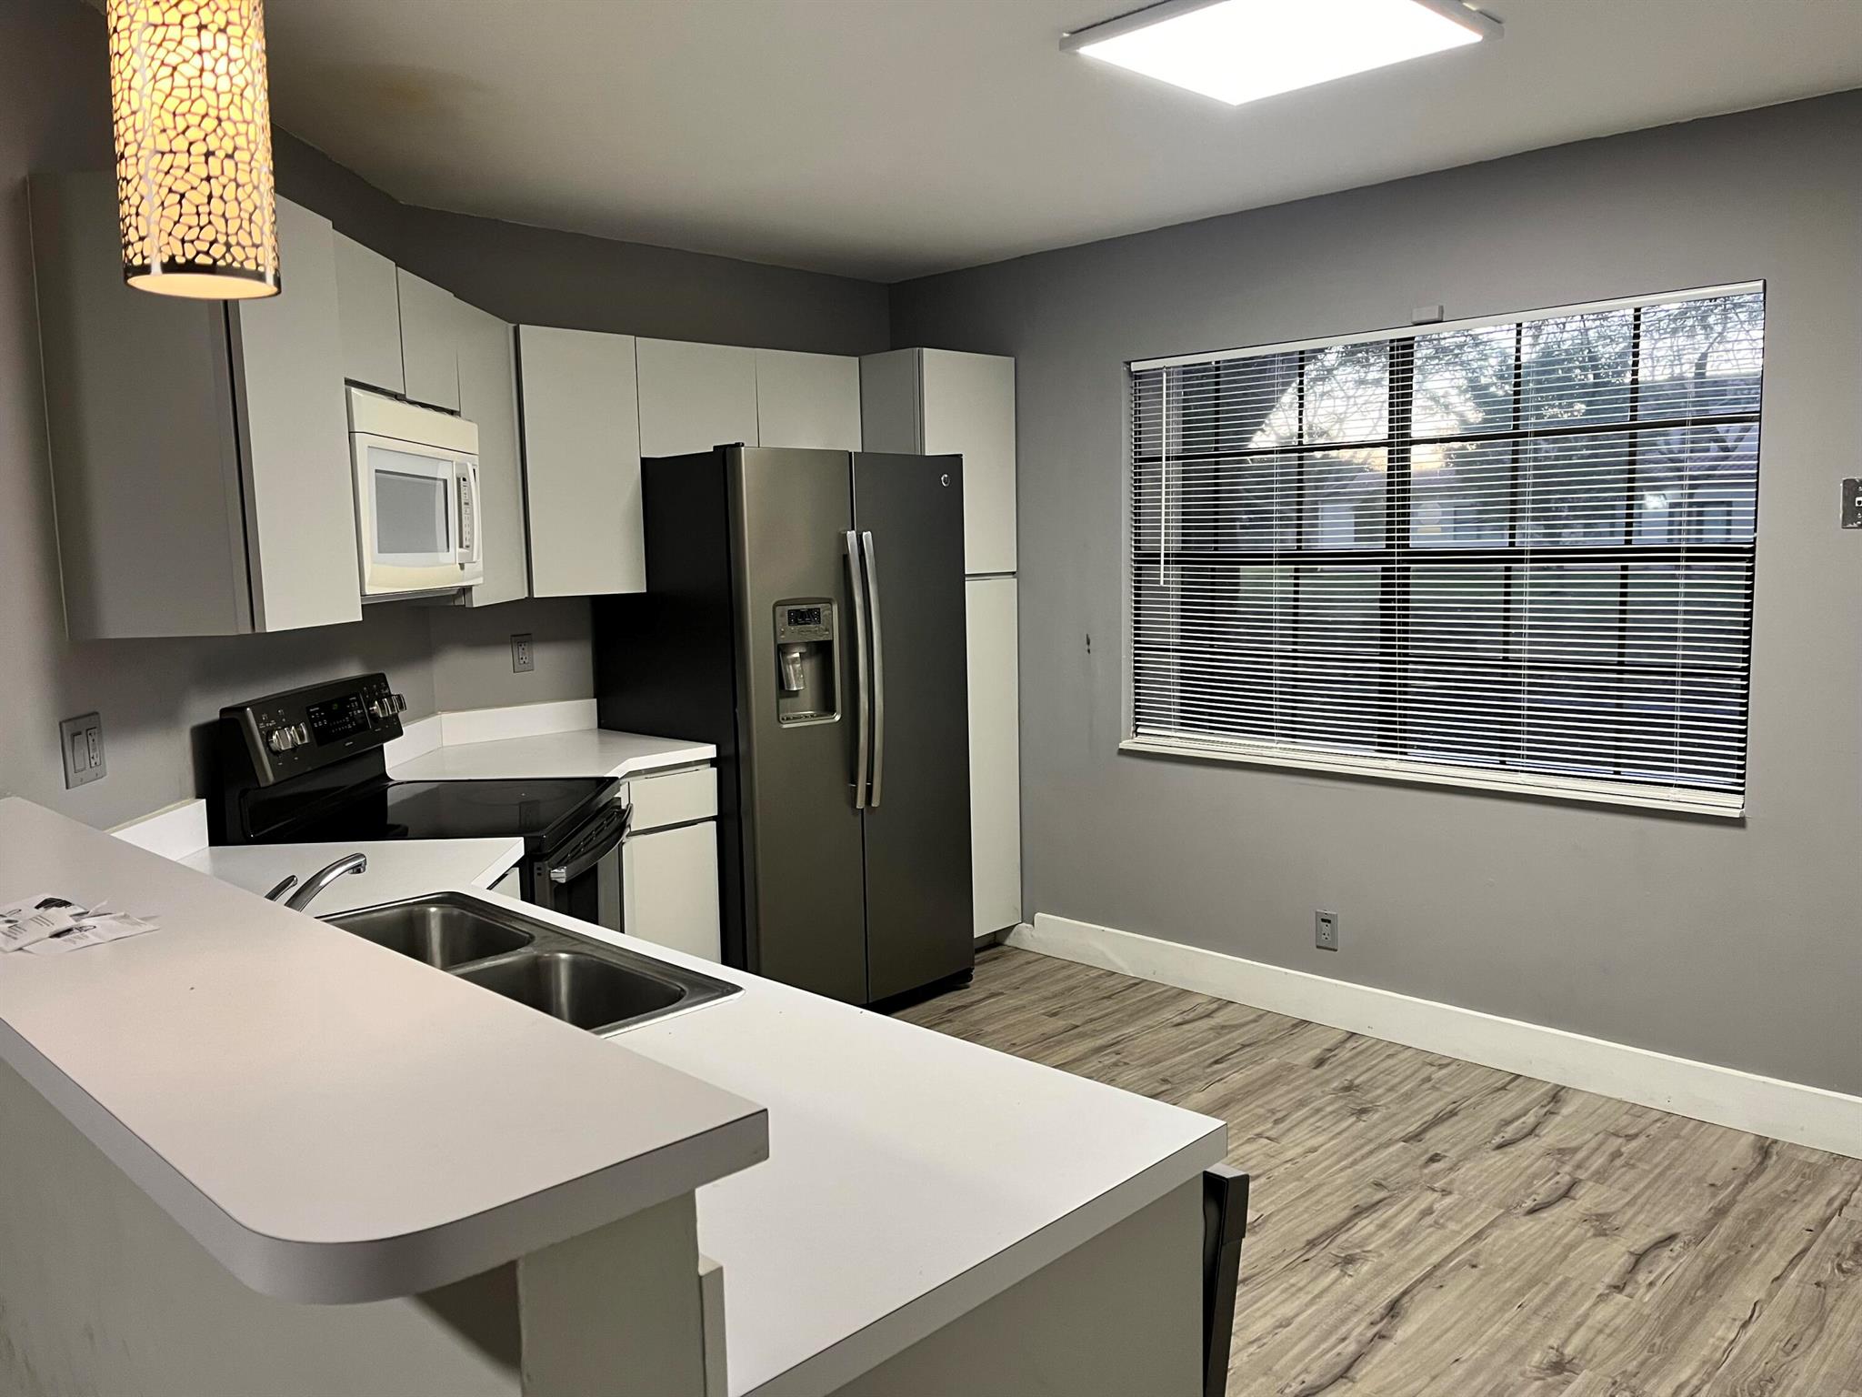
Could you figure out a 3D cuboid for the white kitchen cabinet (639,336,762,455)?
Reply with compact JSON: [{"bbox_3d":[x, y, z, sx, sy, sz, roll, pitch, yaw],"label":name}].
[{"bbox_3d":[-0.825,-0.933,4.469,0.305,0.357,0.452,5,9,45],"label":"white kitchen cabinet"}]

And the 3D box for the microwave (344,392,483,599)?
[{"bbox_3d":[-1.285,-0.436,3.101,0.385,0.403,0.750,-1,6,0],"label":"microwave"}]

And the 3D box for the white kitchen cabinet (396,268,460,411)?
[{"bbox_3d":[-1.318,-0.822,3.253,0.309,0.278,0.382,-1,6,-1],"label":"white kitchen cabinet"}]

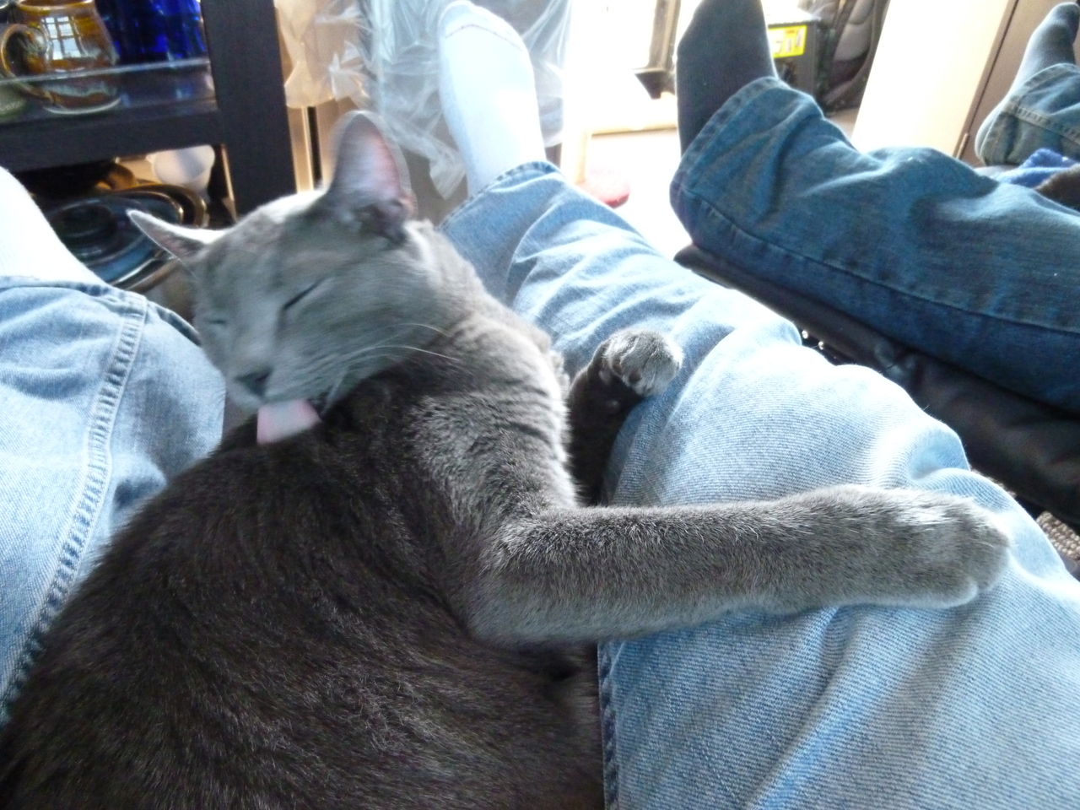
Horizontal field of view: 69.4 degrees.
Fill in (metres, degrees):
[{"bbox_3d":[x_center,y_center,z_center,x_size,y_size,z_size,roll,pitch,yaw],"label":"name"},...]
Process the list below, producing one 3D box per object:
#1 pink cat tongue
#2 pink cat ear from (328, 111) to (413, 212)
[{"bbox_3d":[-0.122,0.008,0.378,0.027,0.012,0.019,4,31,12],"label":"pink cat tongue"},{"bbox_3d":[-0.089,-0.128,0.410,0.041,0.053,0.025,-5,-5,-14],"label":"pink cat ear"}]

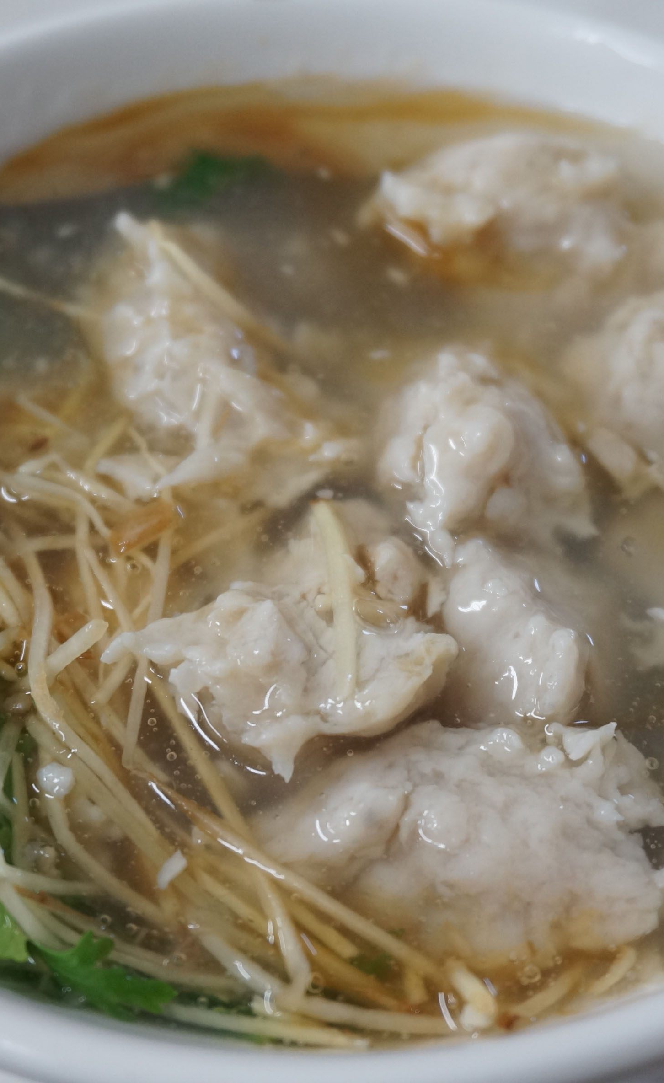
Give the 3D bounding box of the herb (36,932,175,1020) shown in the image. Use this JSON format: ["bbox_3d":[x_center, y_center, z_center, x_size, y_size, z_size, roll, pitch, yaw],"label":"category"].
[{"bbox_3d":[-0.023,0.042,0.172,0.015,0.006,0.007,31,58,22],"label":"herb"}]

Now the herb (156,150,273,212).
[{"bbox_3d":[-0.018,-0.051,0.246,0.018,0.006,0.010,-34,59,-24],"label":"herb"}]

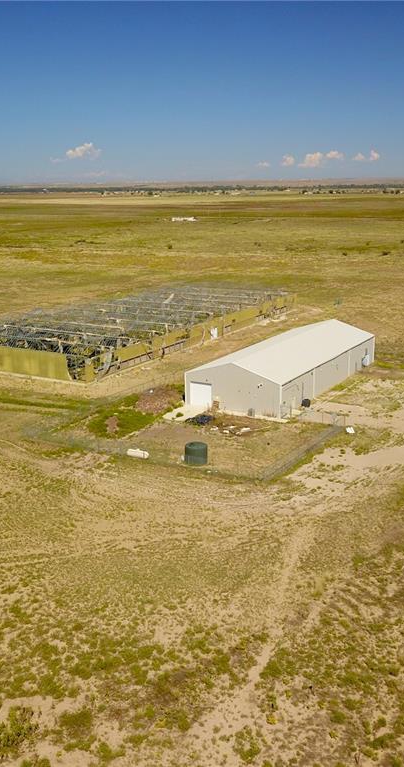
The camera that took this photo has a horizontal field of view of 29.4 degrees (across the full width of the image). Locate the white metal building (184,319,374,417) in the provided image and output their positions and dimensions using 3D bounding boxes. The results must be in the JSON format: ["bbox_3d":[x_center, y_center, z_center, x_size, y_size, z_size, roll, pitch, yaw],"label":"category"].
[{"bbox_3d":[14.369,-3.807,125.633,15.285,7.166,40.541,8,16,29],"label":"white metal building"}]

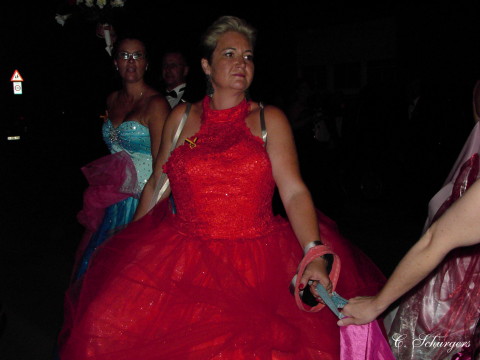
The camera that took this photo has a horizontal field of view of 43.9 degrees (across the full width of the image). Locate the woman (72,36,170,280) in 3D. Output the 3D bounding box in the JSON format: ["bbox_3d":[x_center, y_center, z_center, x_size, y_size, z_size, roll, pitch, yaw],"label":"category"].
[{"bbox_3d":[-0.610,0.117,3.140,0.620,1.700,0.500,3,9,23],"label":"woman"}]

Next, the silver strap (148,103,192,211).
[{"bbox_3d":[-0.237,-0.080,2.020,0.145,0.370,0.140,1,7,6],"label":"silver strap"}]

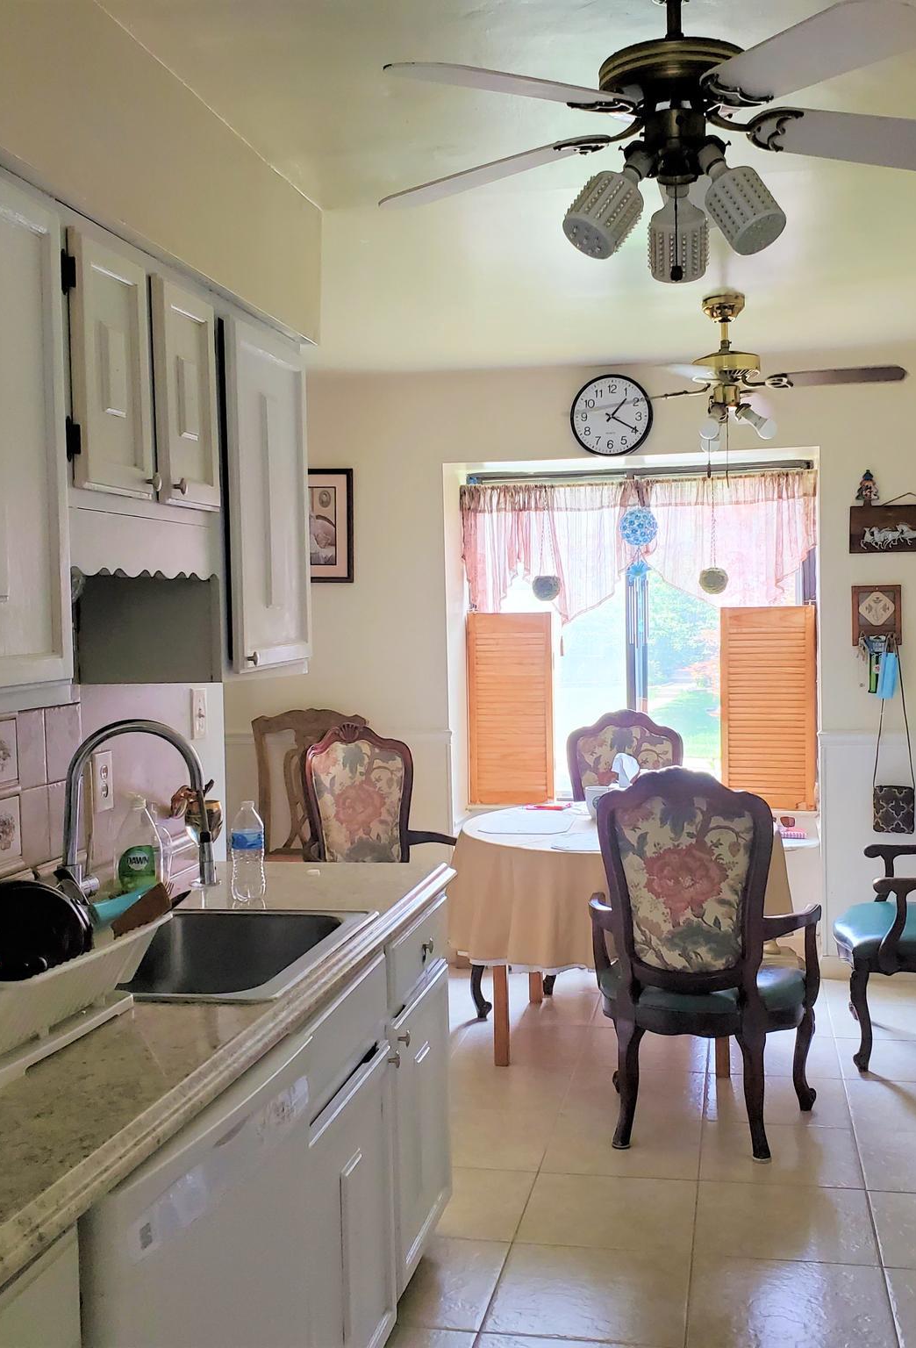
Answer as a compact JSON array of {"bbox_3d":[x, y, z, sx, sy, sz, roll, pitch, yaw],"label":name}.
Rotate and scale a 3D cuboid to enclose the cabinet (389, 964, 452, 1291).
[{"bbox_3d":[-0.351,0.922,2.874,0.560,0.500,0.520,-1,3,12],"label":"cabinet"}]

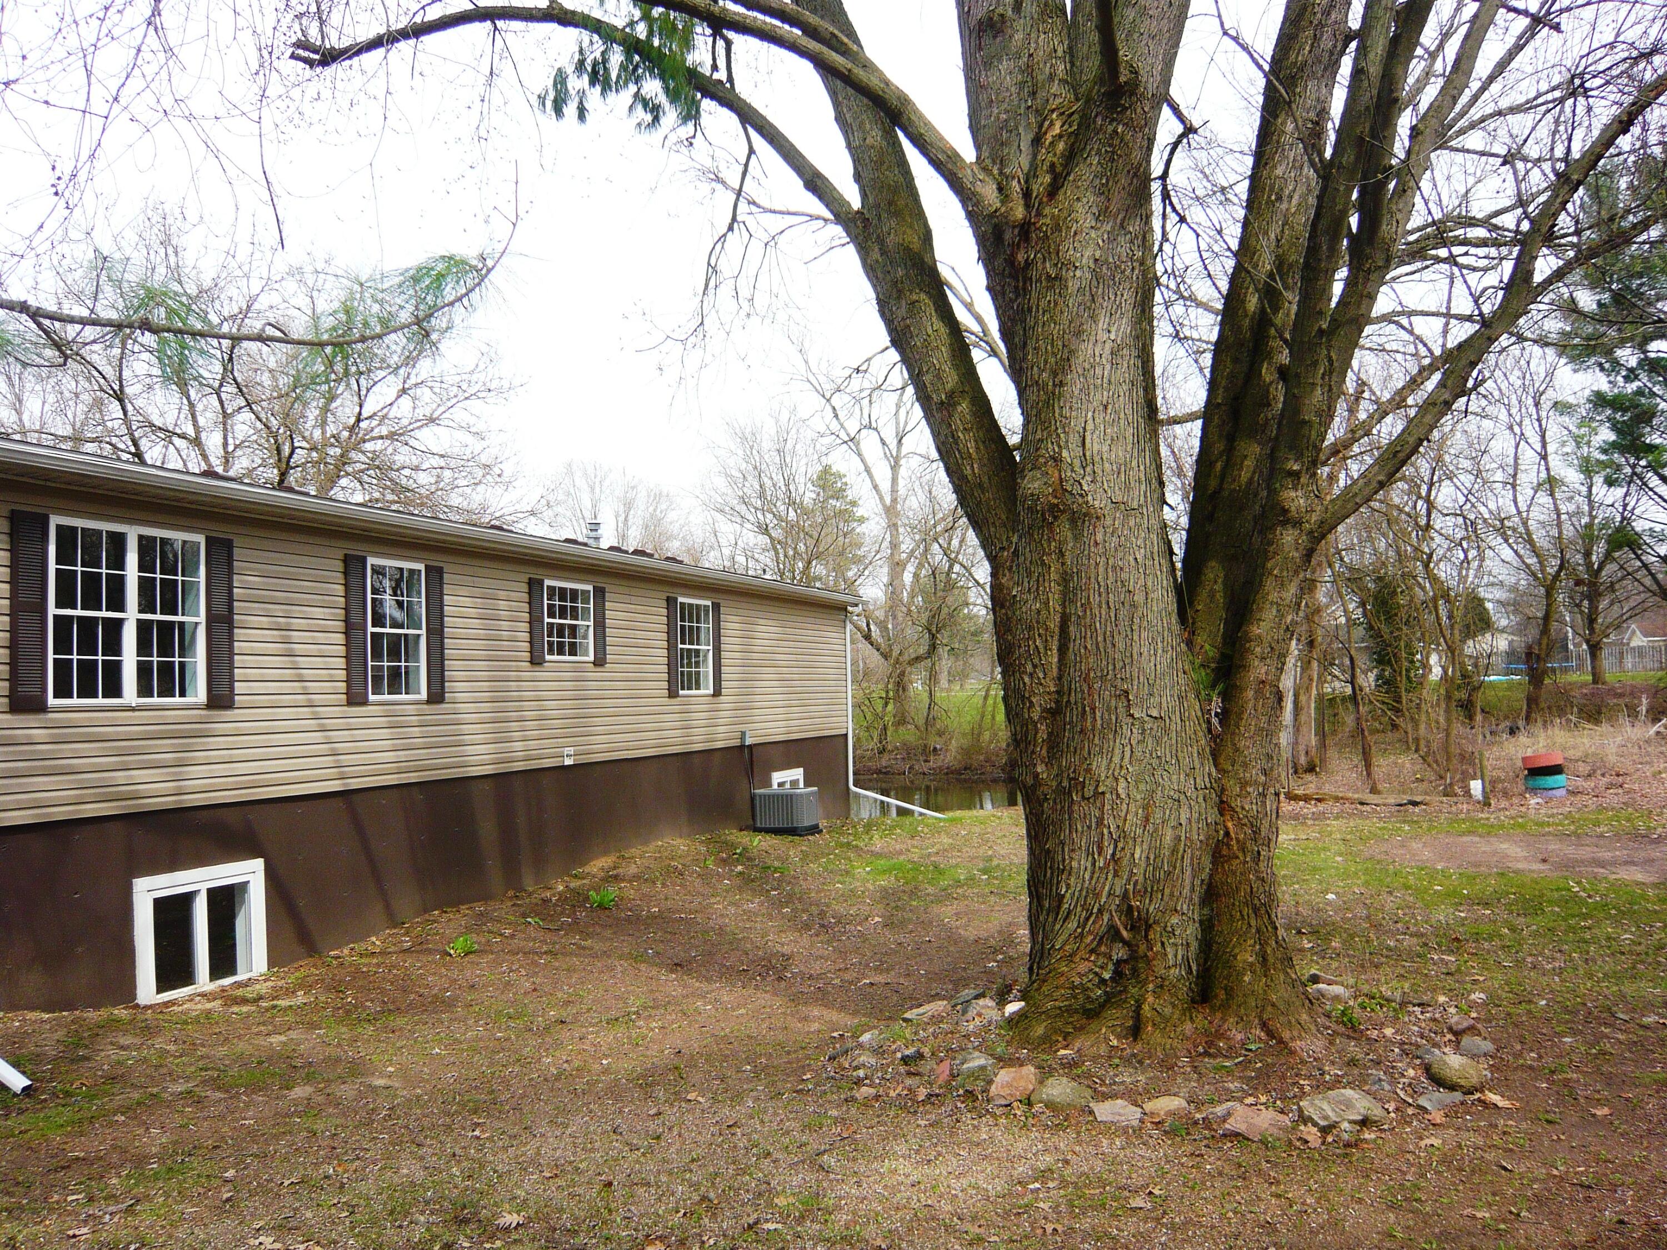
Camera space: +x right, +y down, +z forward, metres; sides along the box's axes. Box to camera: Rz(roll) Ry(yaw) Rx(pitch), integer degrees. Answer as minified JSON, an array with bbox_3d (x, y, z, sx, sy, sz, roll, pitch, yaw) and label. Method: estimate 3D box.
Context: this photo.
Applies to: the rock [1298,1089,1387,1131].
[{"bbox_3d":[1.929,1.840,5.120,0.314,0.116,0.204,-2,-3,20],"label":"rock"}]

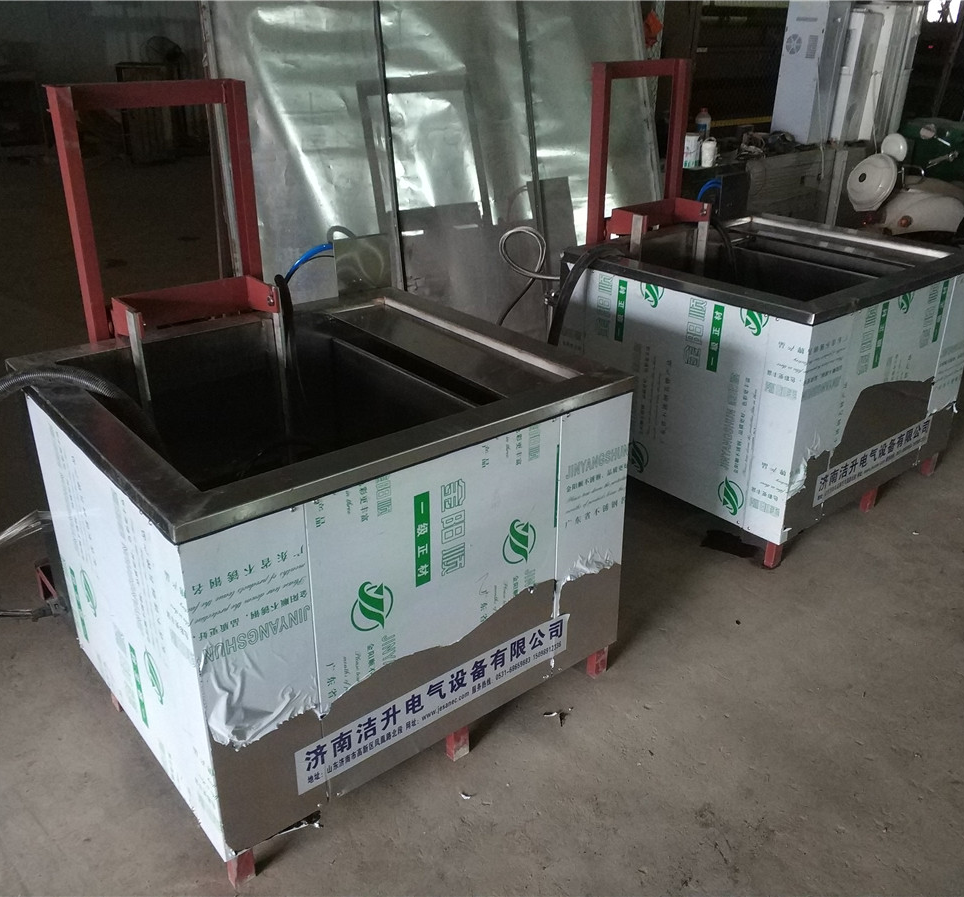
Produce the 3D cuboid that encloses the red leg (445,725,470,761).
[{"bbox_3d":[-0.056,0.661,2.119,0.044,0.072,0.037,-19,31,-35],"label":"red leg"}]

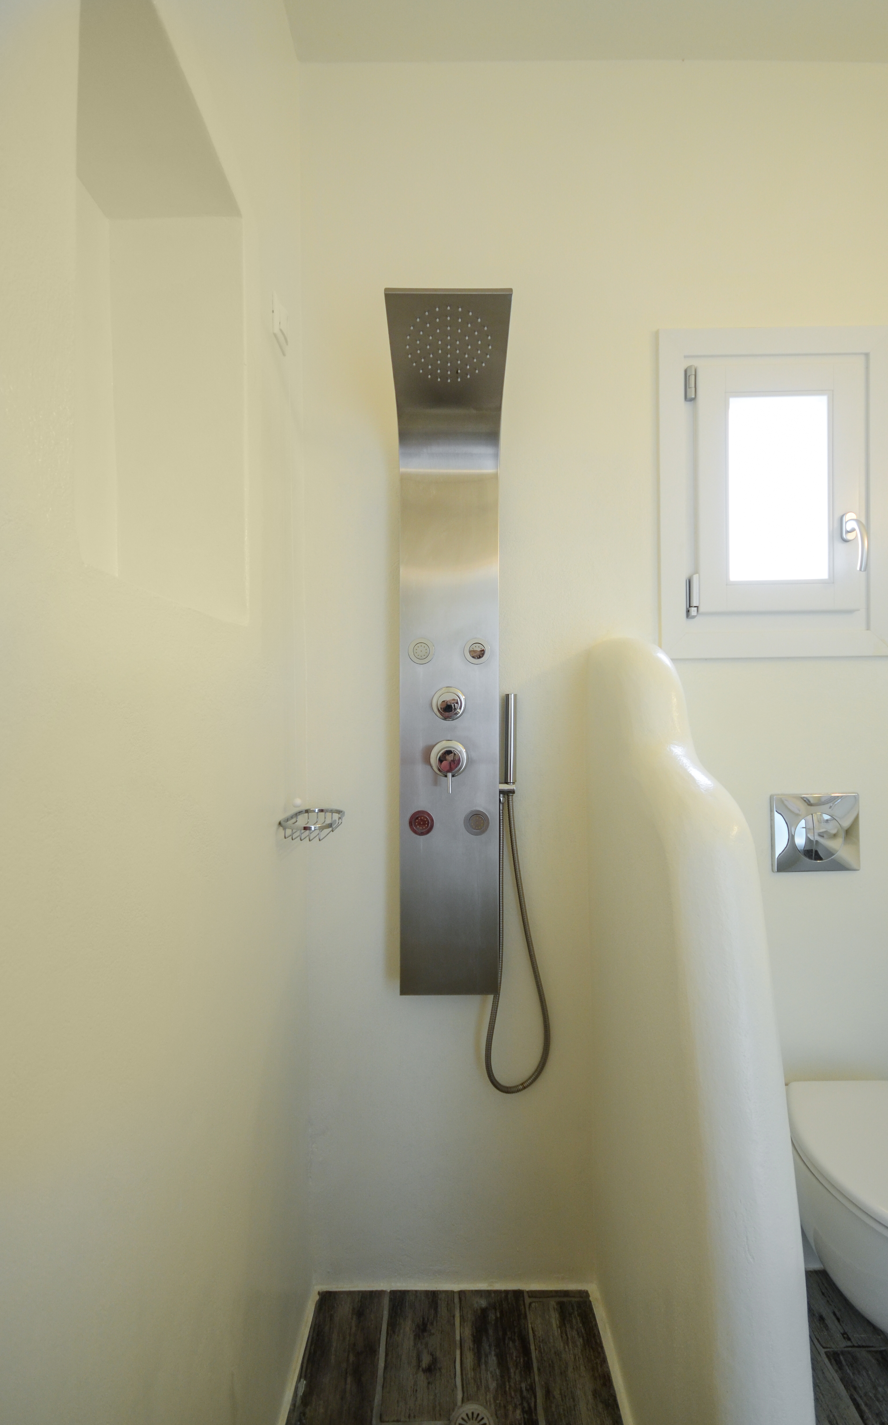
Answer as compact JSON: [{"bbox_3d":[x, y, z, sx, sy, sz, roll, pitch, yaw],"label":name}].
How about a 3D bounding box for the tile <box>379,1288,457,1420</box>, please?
[{"bbox_3d":[-0.048,1.316,1.219,0.147,0.010,0.250,0,1,0],"label":"tile"}]

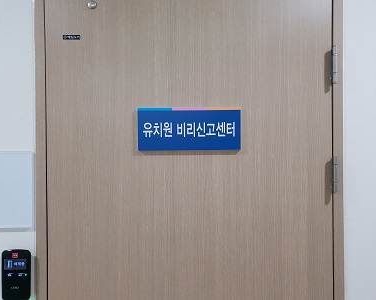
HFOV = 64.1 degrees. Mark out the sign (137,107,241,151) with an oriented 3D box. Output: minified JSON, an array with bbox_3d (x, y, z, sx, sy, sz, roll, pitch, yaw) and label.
[{"bbox_3d":[0.004,-0.065,0.929,0.316,0.130,0.018,0,0,0],"label":"sign"}]

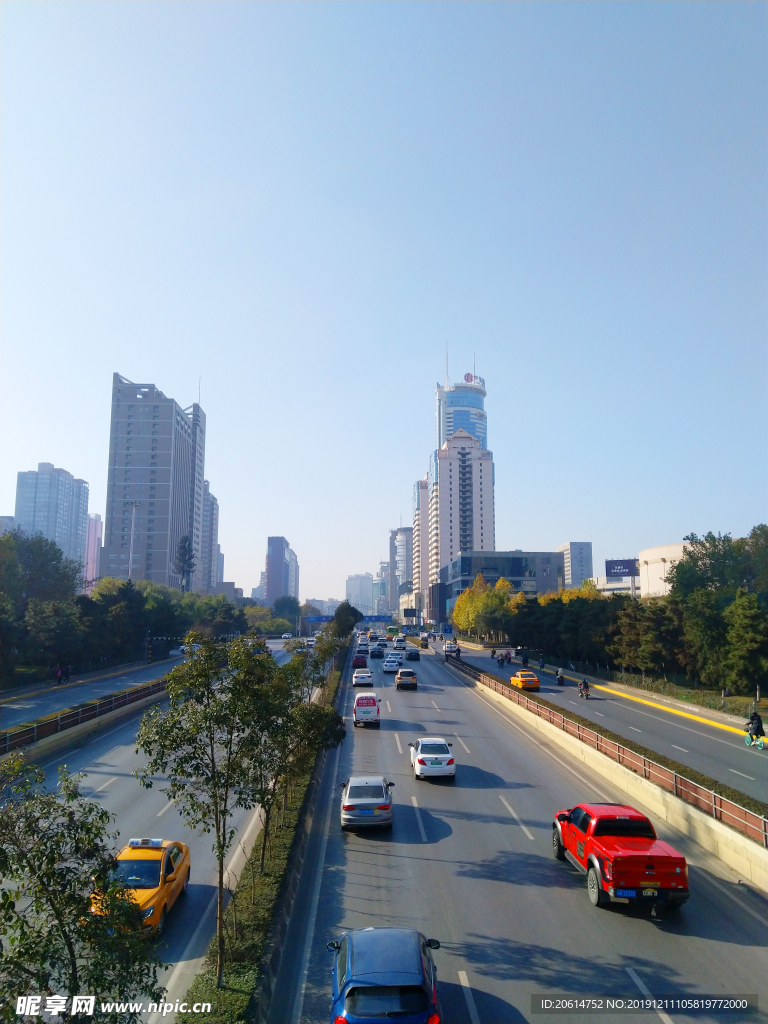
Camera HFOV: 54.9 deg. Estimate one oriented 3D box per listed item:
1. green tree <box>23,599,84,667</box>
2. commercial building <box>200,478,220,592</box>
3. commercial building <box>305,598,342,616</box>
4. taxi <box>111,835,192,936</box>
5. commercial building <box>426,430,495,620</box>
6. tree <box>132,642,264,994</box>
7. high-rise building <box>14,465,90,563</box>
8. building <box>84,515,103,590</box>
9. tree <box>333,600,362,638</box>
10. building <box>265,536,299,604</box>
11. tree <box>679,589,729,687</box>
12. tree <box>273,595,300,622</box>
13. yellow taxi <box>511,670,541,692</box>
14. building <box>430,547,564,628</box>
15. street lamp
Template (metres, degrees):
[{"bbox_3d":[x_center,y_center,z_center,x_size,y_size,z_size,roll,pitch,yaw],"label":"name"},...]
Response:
[{"bbox_3d":[-36.367,13.521,80.925,6.413,8.056,6.413,0,-8,-2],"label":"green tree"},{"bbox_3d":[-107.181,23.414,426.987,19.000,78.500,16.000,0,-7,1],"label":"commercial building"},{"bbox_3d":[-49.063,79.888,610.858,30.000,13.500,20.000,0,-7,-1],"label":"commercial building"},{"bbox_3d":[-6.431,9.780,19.718,1.790,1.530,4.620,0,-7,-2],"label":"taxi"},{"bbox_3d":[38.633,8.649,361.845,29.000,92.000,31.000,0,-7,1],"label":"commercial building"},{"bbox_3d":[-3.844,6.054,15.186,2.623,6.986,2.700,0,-8,-2],"label":"tree"},{"bbox_3d":[-222.821,21.051,497.170,23.903,102.692,56.000,0,-8,-2],"label":"high-rise building"},{"bbox_3d":[-241.461,44.393,608.209,15.000,85.588,18.000,0,-8,-2],"label":"building"},{"bbox_3d":[-7.193,22.031,144.584,5.500,9.200,5.500,0,-7,-2],"label":"tree"},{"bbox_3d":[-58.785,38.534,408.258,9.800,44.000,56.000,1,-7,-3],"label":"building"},{"bbox_3d":[28.322,11.078,65.109,4.211,8.643,4.211,0,-8,-2],"label":"tree"},{"bbox_3d":[-27.747,29.101,209.997,7.968,11.279,7.968,0,-8,-2],"label":"tree"},{"bbox_3d":[13.486,16.113,70.488,1.790,1.530,4.620,0,-7,-2],"label":"yellow taxi"},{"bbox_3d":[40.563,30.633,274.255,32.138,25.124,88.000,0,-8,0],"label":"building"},{"bbox_3d":[-46.032,11.319,134.680,2.900,26.745,2.900,0,-8,-2],"label":"street lamp"}]

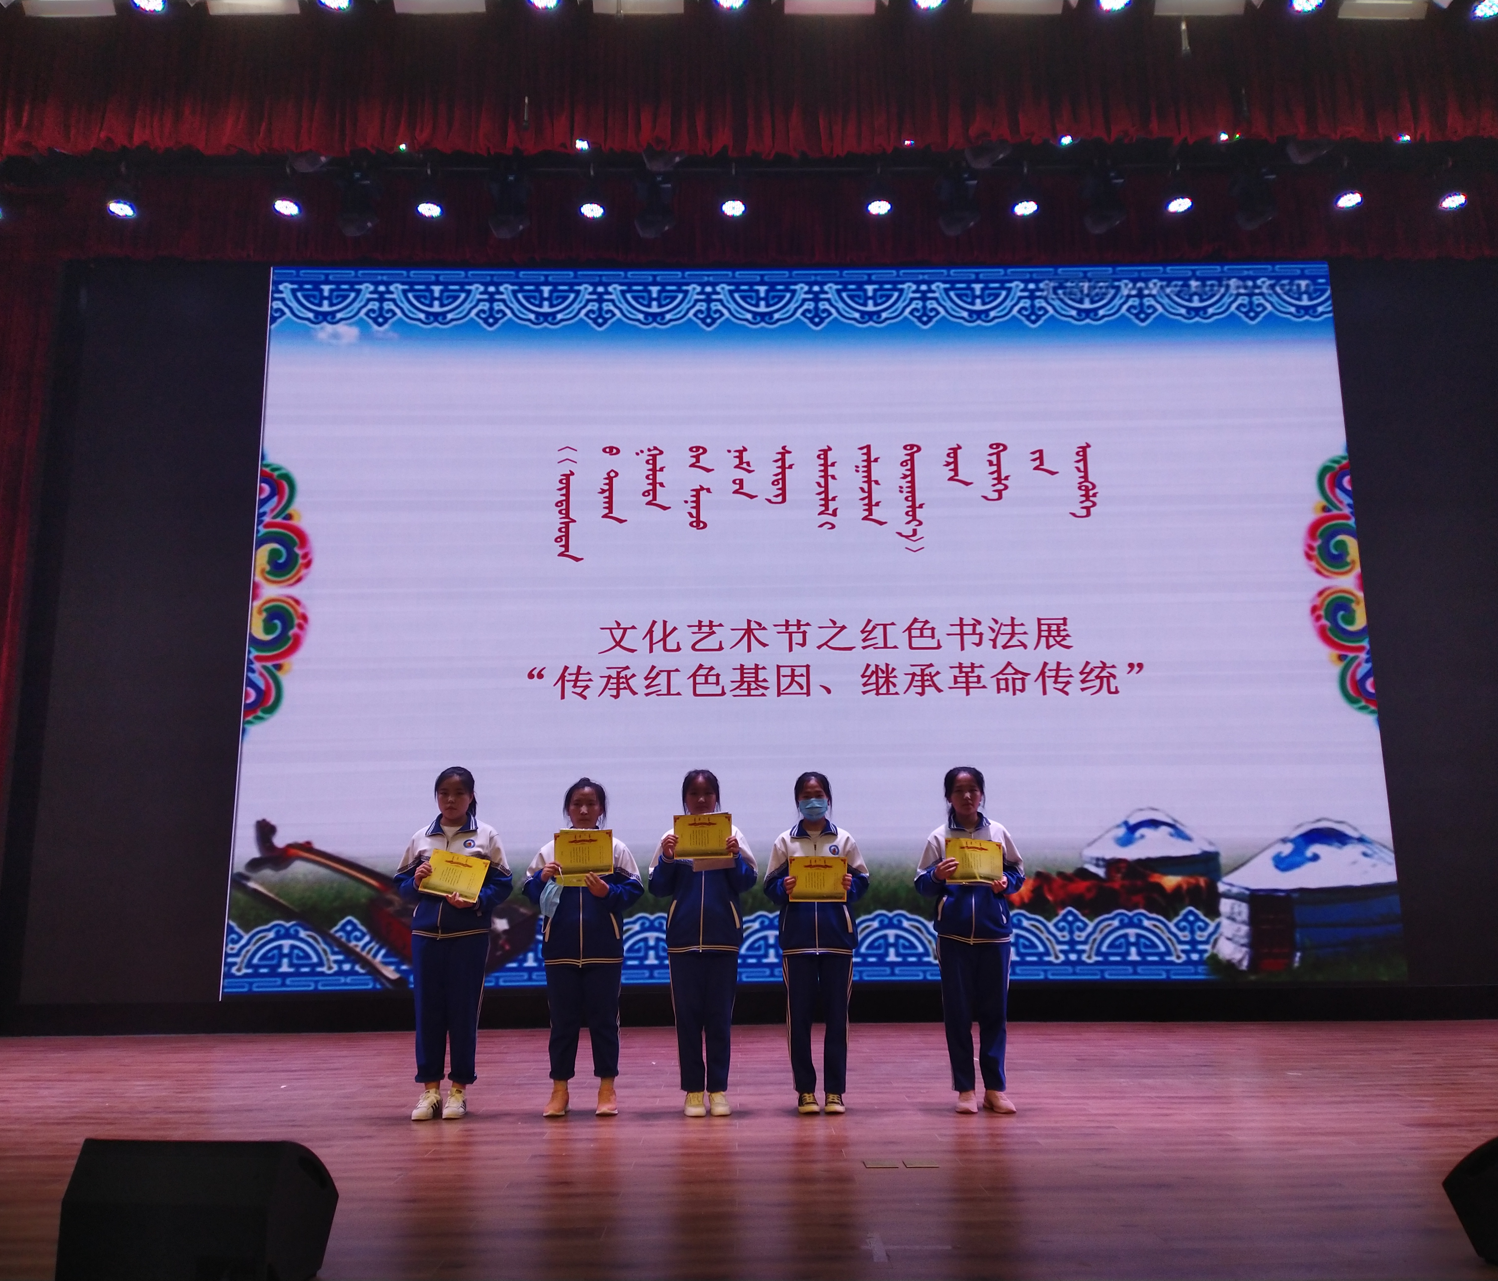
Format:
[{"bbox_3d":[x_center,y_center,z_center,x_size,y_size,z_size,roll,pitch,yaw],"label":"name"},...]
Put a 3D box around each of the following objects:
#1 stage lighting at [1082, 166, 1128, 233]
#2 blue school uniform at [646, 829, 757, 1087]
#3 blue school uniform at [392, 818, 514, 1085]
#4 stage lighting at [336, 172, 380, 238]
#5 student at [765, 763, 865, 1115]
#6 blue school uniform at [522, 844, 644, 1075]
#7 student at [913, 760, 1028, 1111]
[{"bbox_3d":[2.864,-3.566,10.366,0.330,0.490,0.300,0,-12,-1],"label":"stage lighting"},{"bbox_3d":[-0.225,1.520,6.180,0.494,1.249,0.370,-1,-12,3],"label":"blue school uniform"},{"bbox_3d":[-1.429,1.487,6.190,0.557,1.246,0.360,-2,-12,6],"label":"blue school uniform"},{"bbox_3d":[-3.123,-3.526,10.293,0.330,0.490,0.300,0,-12,-1],"label":"stage lighting"},{"bbox_3d":[0.324,1.420,6.113,0.482,1.606,0.380,0,-12,-1],"label":"student"},{"bbox_3d":[-0.806,1.537,6.229,0.554,1.140,0.380,-1,-12,0],"label":"blue school uniform"},{"bbox_3d":[1.065,1.423,6.197,0.514,1.612,0.400,-1,-12,4],"label":"student"}]

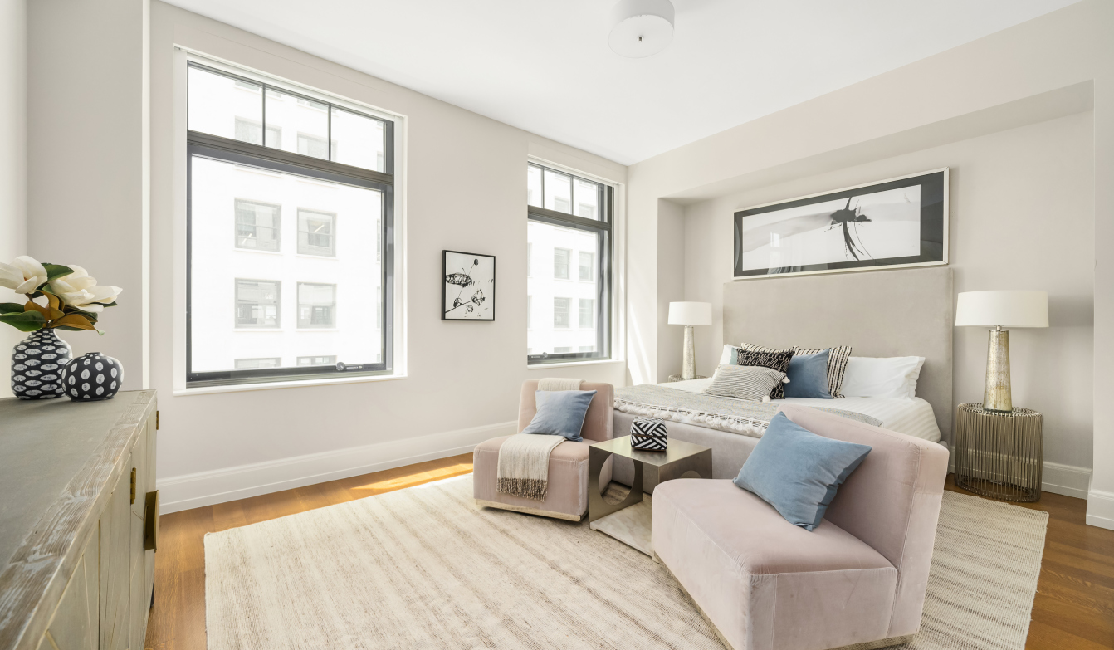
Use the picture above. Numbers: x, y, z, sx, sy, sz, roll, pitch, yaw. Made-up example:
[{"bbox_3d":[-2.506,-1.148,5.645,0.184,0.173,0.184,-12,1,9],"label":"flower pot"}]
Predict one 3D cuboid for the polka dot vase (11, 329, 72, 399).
[{"bbox_3d":[-2.020,0.149,1.701,0.157,0.275,0.157,0,0,-40],"label":"polka dot vase"}]

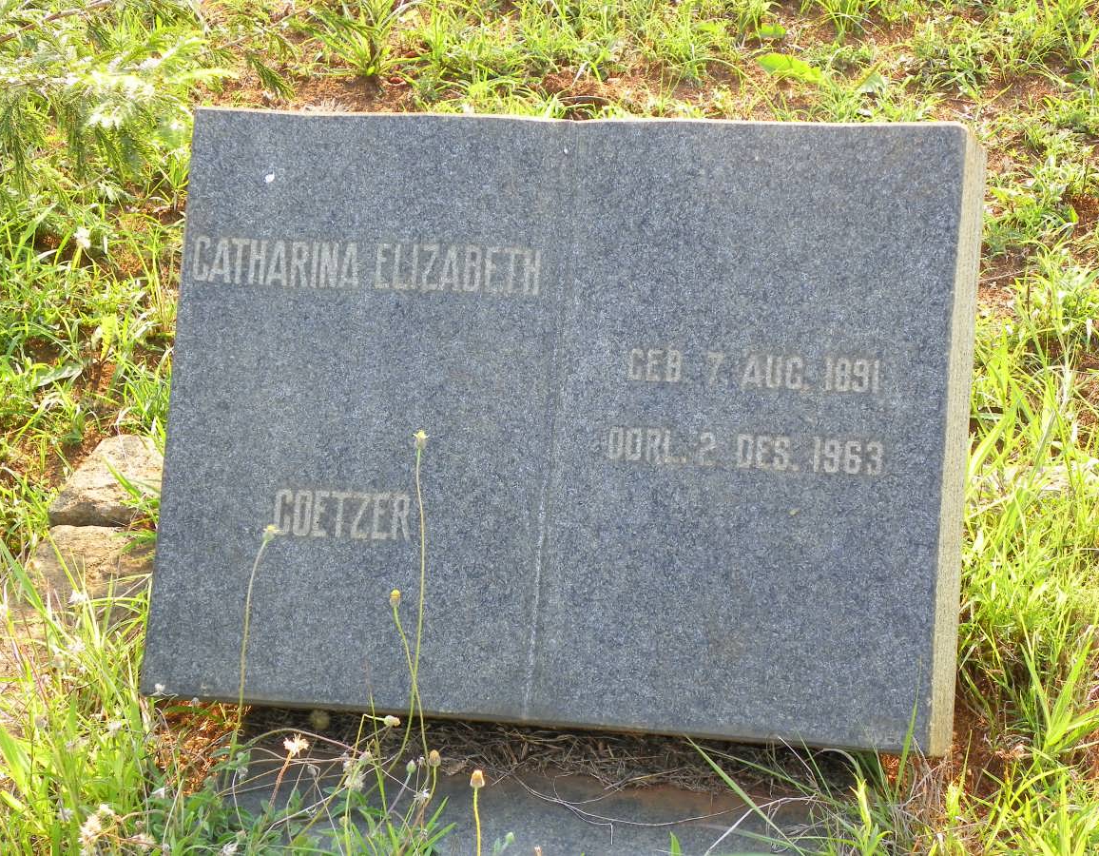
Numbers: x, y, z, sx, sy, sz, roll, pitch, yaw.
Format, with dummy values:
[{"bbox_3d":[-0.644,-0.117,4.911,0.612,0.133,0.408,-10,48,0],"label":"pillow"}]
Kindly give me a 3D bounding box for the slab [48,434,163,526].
[{"bbox_3d":[-0.391,0.049,2.350,0.105,0.050,0.120,9,30,15],"label":"slab"}]

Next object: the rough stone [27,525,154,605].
[{"bbox_3d":[-0.388,0.118,2.250,0.120,0.060,0.090,9,30,15],"label":"rough stone"}]

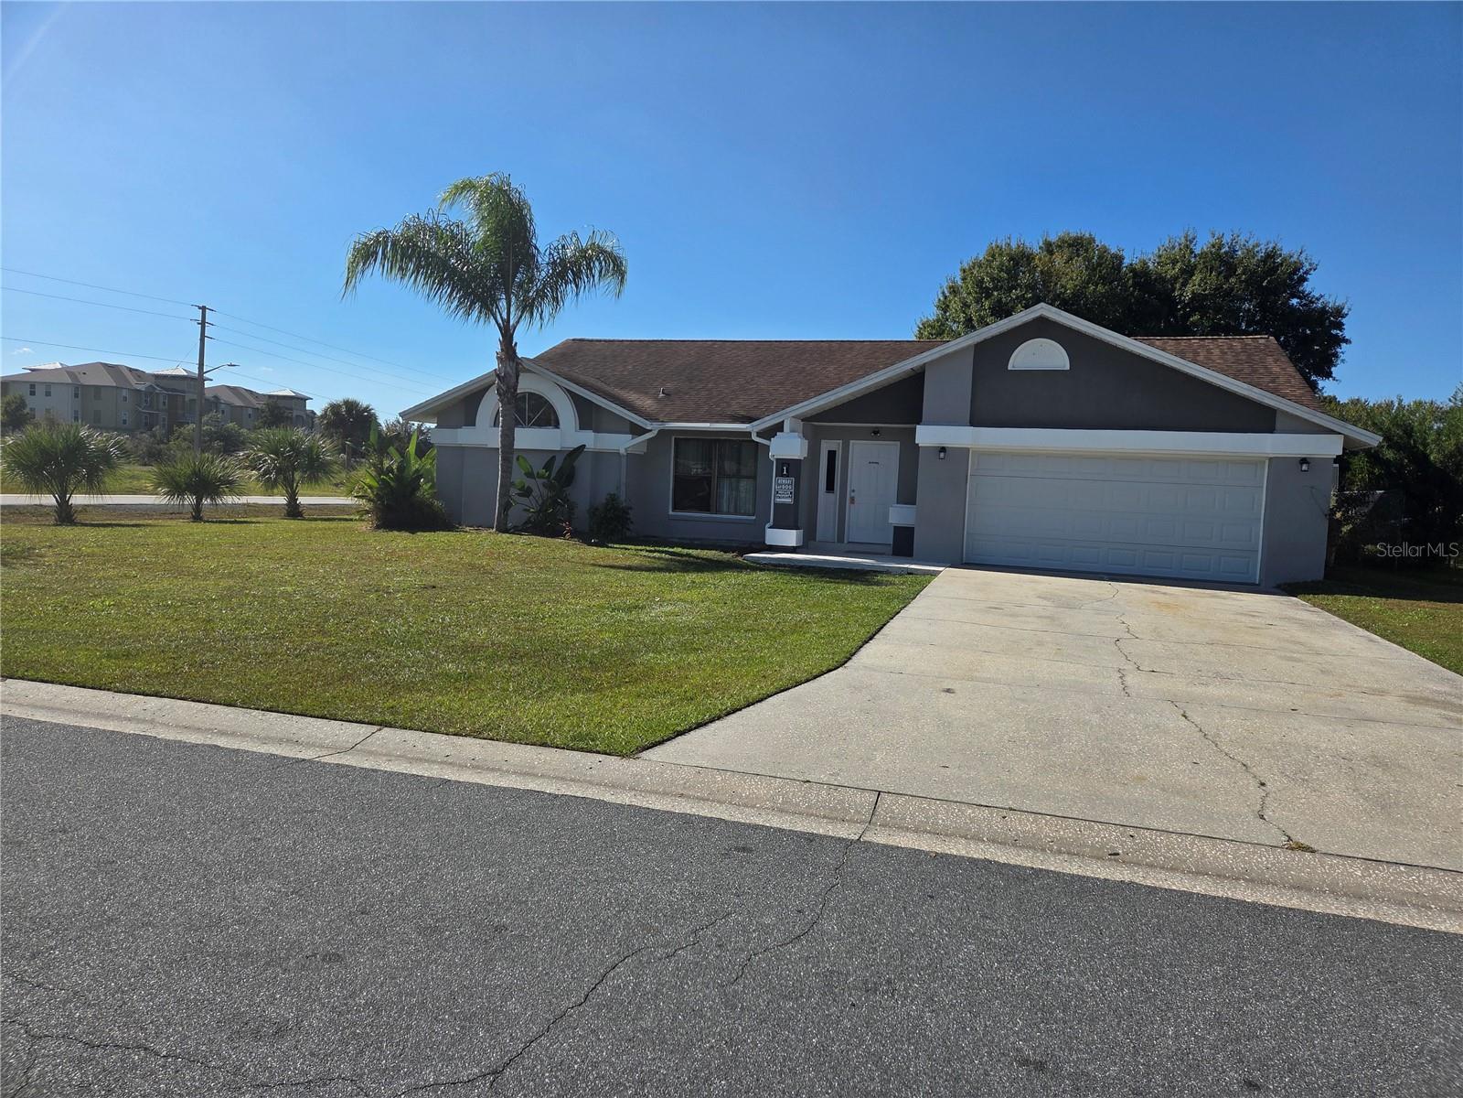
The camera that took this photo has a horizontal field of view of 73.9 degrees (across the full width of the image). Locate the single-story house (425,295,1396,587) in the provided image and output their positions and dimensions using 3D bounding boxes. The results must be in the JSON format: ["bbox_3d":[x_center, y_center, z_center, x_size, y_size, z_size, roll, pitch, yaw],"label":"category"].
[{"bbox_3d":[3.740,-2.929,25.512,18.700,5.450,15.400,4,4,17],"label":"single-story house"}]

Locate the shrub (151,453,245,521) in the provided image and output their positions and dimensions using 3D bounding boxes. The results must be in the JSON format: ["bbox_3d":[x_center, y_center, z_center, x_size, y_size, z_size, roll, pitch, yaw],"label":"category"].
[{"bbox_3d":[-11.187,-1.294,20.395,1.927,1.412,1.900,4,4,17],"label":"shrub"}]

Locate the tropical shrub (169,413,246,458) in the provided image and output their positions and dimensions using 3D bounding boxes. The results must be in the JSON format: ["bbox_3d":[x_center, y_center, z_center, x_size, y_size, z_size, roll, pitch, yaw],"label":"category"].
[{"bbox_3d":[-38.768,-7.738,71.972,5.888,4.721,5.000,4,4,17],"label":"tropical shrub"}]

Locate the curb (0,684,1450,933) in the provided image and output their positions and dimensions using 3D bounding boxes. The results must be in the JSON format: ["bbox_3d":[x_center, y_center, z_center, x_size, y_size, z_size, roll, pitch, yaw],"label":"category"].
[{"bbox_3d":[-0.972,1.249,5.410,8.982,0.130,0.570,4,4,17],"label":"curb"}]

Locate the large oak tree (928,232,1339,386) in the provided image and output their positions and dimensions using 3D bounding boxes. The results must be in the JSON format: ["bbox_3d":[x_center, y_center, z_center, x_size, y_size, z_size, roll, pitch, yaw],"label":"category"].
[{"bbox_3d":[15.225,-6.250,37.458,16.401,11.847,13.000,4,4,17],"label":"large oak tree"}]

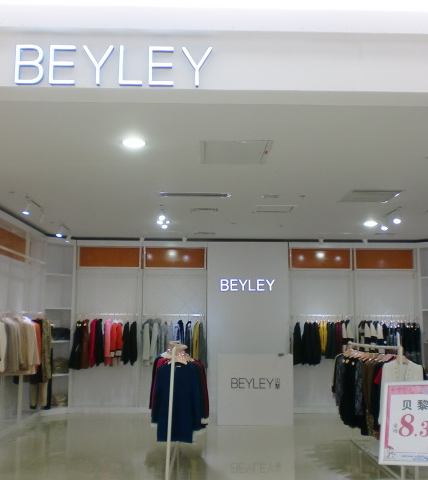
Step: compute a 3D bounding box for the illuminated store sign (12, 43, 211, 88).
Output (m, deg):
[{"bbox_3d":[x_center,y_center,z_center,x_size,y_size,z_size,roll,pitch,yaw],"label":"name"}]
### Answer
[{"bbox_3d":[-0.651,-1.139,4.250,1.275,0.260,0.060,0,-7,-1],"label":"illuminated store sign"}]

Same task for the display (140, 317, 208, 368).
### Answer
[{"bbox_3d":[-0.686,1.710,10.919,1.120,0.825,0.480,0,-7,-1],"label":"display"}]

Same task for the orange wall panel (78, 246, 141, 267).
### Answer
[{"bbox_3d":[-1.826,0.289,11.285,1.070,0.350,0.050,0,-8,-1],"label":"orange wall panel"}]

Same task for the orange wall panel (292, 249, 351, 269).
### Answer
[{"bbox_3d":[1.894,0.331,11.489,1.060,0.345,0.050,0,-7,-1],"label":"orange wall panel"}]

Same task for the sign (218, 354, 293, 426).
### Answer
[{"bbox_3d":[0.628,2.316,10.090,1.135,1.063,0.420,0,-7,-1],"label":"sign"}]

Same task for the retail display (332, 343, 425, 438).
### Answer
[{"bbox_3d":[1.841,1.744,7.502,0.500,1.060,2.350,0,-7,-1],"label":"retail display"}]

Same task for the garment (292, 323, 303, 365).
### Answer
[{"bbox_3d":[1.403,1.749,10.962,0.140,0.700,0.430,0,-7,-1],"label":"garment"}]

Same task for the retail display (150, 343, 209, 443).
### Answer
[{"bbox_3d":[-0.357,1.487,6.453,0.560,0.980,1.100,0,-8,-1],"label":"retail display"}]

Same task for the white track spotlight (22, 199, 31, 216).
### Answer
[{"bbox_3d":[-2.344,-0.408,8.064,0.090,0.210,0.100,-5,-9,35],"label":"white track spotlight"}]

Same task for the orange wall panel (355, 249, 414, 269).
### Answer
[{"bbox_3d":[2.993,0.325,11.365,1.040,0.350,0.050,0,-8,-1],"label":"orange wall panel"}]

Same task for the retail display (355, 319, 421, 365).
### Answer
[{"bbox_3d":[2.968,1.721,10.992,1.010,0.770,0.480,0,-7,-1],"label":"retail display"}]

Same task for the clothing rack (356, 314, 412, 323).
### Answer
[{"bbox_3d":[2.878,1.331,10.973,0.980,0.100,0.100,0,-8,-1],"label":"clothing rack"}]

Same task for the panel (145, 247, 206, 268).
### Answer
[{"bbox_3d":[-0.676,0.302,11.303,1.070,0.360,0.050,0,-8,-1],"label":"panel"}]

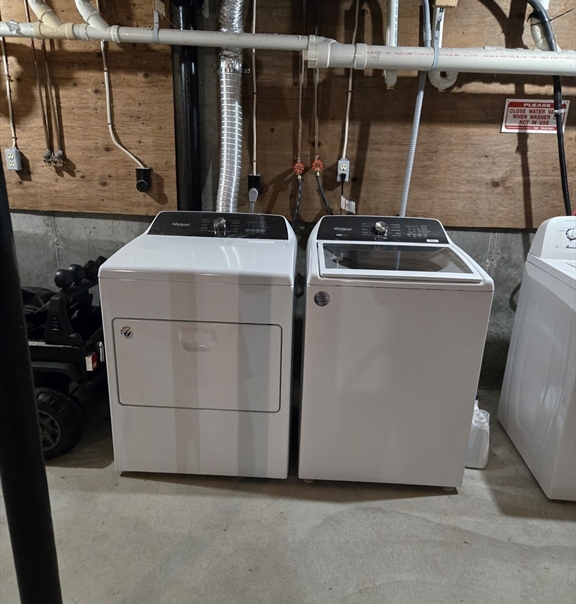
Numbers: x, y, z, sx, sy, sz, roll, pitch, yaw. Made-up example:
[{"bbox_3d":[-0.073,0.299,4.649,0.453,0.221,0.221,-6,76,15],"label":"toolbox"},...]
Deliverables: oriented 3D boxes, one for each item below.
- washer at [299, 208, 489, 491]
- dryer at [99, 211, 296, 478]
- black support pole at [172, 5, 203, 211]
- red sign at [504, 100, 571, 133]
[{"bbox_3d":[0.421,0.185,2.353,0.700,1.050,0.700,2,18,1],"label":"washer"},{"bbox_3d":[-0.343,0.157,2.368,0.740,1.050,0.700,2,18,1],"label":"dryer"},{"bbox_3d":[-0.509,-0.467,2.740,0.090,2.000,0.090,2,18,1],"label":"black support pole"},{"bbox_3d":[1.222,-0.913,2.518,0.307,0.155,0.010,2,18,1],"label":"red sign"}]

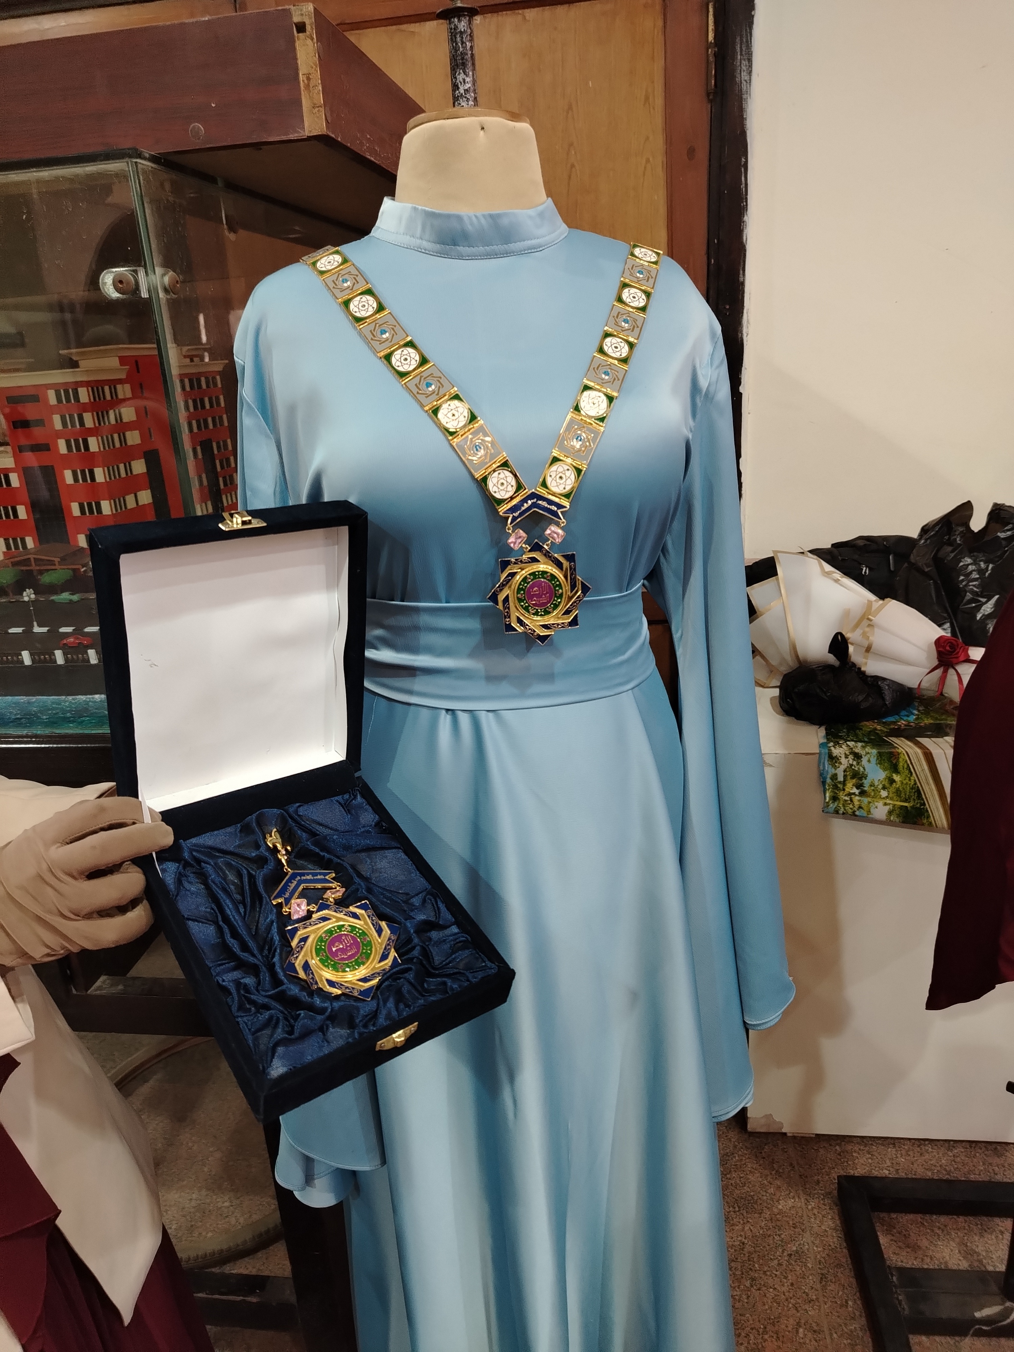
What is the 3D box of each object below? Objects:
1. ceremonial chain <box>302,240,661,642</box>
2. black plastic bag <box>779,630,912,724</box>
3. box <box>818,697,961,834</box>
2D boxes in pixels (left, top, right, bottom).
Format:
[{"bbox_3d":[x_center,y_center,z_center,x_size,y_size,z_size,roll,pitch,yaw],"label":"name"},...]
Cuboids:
[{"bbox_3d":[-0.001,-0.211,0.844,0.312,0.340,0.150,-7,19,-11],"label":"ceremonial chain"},{"bbox_3d":[0.598,-0.009,1.626,0.225,0.130,0.165,-1,19,7],"label":"black plastic bag"},{"bbox_3d":[0.642,0.123,1.554,0.250,0.150,0.240,-1,19,7],"label":"box"}]

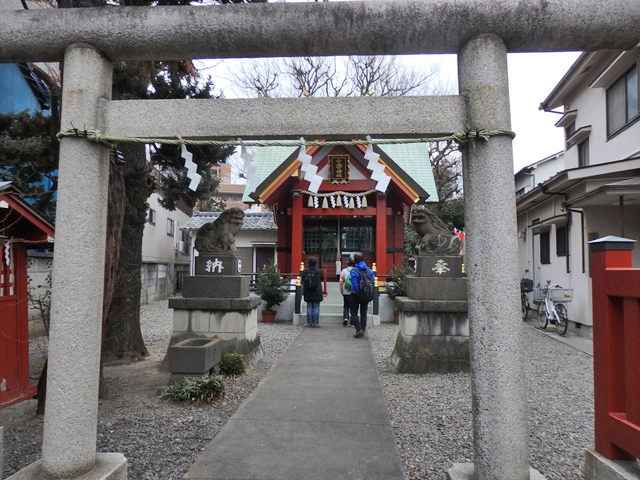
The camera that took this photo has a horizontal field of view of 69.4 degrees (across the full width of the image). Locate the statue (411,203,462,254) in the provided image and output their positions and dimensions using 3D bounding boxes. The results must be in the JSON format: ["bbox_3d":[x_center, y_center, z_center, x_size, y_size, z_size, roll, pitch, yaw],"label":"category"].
[{"bbox_3d":[1.787,-0.123,6.997,0.780,0.760,0.420,0,-3,4],"label":"statue"}]

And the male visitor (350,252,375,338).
[{"bbox_3d":[0.888,1.156,9.711,0.550,1.750,0.550,1,-3,-11],"label":"male visitor"}]

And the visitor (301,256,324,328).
[{"bbox_3d":[-0.164,1.266,11.230,0.540,1.690,0.450,0,-3,6],"label":"visitor"}]

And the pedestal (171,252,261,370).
[{"bbox_3d":[-1.569,1.050,7.169,1.250,1.620,1.120,0,-3,4],"label":"pedestal"}]

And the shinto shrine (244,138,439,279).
[{"bbox_3d":[0.726,-0.912,15.869,5.900,6.400,7.000,0,-3,4],"label":"shinto shrine"}]

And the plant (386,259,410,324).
[{"bbox_3d":[2.150,1.366,11.975,0.820,1.620,0.820,0,-3,4],"label":"plant"}]

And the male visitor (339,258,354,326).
[{"bbox_3d":[0.674,1.294,11.323,0.500,1.660,0.450,0,-3,1],"label":"male visitor"}]

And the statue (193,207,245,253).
[{"bbox_3d":[-1.560,-0.140,7.219,0.780,0.760,0.420,0,-3,4],"label":"statue"}]

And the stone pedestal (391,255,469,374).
[{"bbox_3d":[1.777,1.065,6.927,1.300,1.620,1.130,0,-3,4],"label":"stone pedestal"}]

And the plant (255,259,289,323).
[{"bbox_3d":[-1.256,1.331,12.151,0.840,1.650,0.840,0,-3,4],"label":"plant"}]

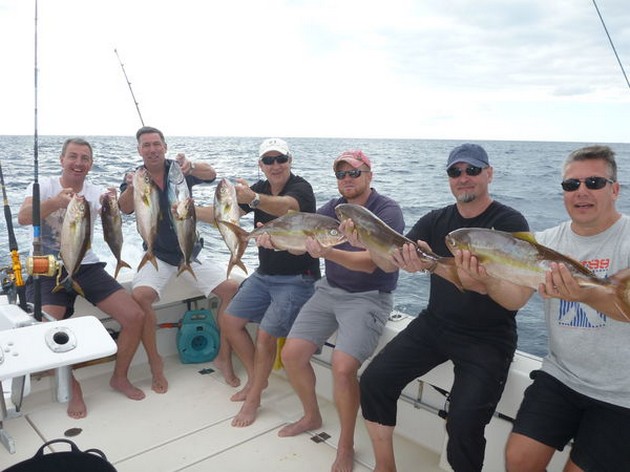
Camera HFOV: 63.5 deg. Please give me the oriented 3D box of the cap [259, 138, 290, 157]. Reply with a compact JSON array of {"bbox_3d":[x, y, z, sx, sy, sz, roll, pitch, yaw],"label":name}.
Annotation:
[{"bbox_3d":[-0.225,-0.483,2.830,0.175,0.130,0.250,-2,11,2],"label":"cap"}]

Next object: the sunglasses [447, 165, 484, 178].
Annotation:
[{"bbox_3d":[0.616,-0.258,2.070,0.148,0.050,0.150,8,13,33],"label":"sunglasses"}]

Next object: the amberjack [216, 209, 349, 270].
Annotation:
[{"bbox_3d":[-0.137,0.015,2.220,0.560,0.170,0.090,3,14,12],"label":"amberjack"}]

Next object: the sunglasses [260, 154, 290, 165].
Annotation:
[{"bbox_3d":[-0.219,-0.422,2.830,0.148,0.050,0.150,-4,11,2],"label":"sunglasses"}]

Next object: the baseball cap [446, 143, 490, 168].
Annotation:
[{"bbox_3d":[0.623,-0.329,2.080,0.175,0.130,0.250,6,9,34],"label":"baseball cap"}]

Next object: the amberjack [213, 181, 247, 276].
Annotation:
[{"bbox_3d":[-0.420,-0.042,2.500,0.135,0.480,0.080,-9,10,-7],"label":"amberjack"}]

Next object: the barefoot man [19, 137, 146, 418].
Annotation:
[{"bbox_3d":[-1.304,0.228,2.934,0.650,1.500,0.660,-2,11,-16],"label":"barefoot man"}]

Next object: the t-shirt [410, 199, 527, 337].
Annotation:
[{"bbox_3d":[0.646,0.140,2.130,0.480,0.570,0.330,6,12,27],"label":"t-shirt"}]

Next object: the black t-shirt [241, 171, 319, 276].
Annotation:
[{"bbox_3d":[-0.199,-0.053,2.860,0.440,0.580,0.320,3,11,11],"label":"black t-shirt"}]

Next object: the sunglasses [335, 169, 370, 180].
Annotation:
[{"bbox_3d":[0.184,-0.302,2.500,0.148,0.050,0.150,7,12,29],"label":"sunglasses"}]

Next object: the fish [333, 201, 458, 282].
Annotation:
[{"bbox_3d":[0.302,0.031,1.840,0.540,0.145,0.095,28,30,15],"label":"fish"}]

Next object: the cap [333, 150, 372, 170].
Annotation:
[{"bbox_3d":[0.185,-0.373,2.520,0.175,0.130,0.250,7,12,30],"label":"cap"}]

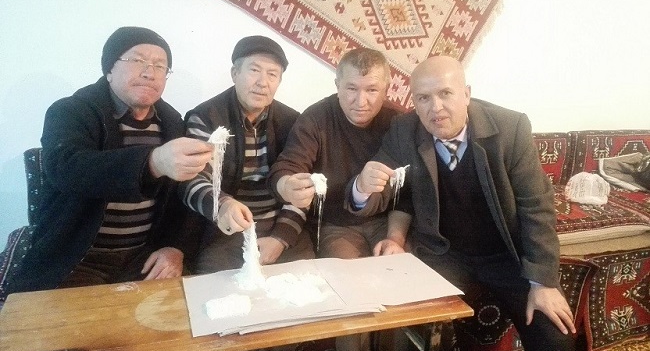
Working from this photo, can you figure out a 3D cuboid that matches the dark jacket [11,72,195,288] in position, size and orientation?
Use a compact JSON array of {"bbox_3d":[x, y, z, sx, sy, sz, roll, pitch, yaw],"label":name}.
[{"bbox_3d":[-0.720,0.014,1.600,0.640,0.700,0.560,-3,9,-22],"label":"dark jacket"}]

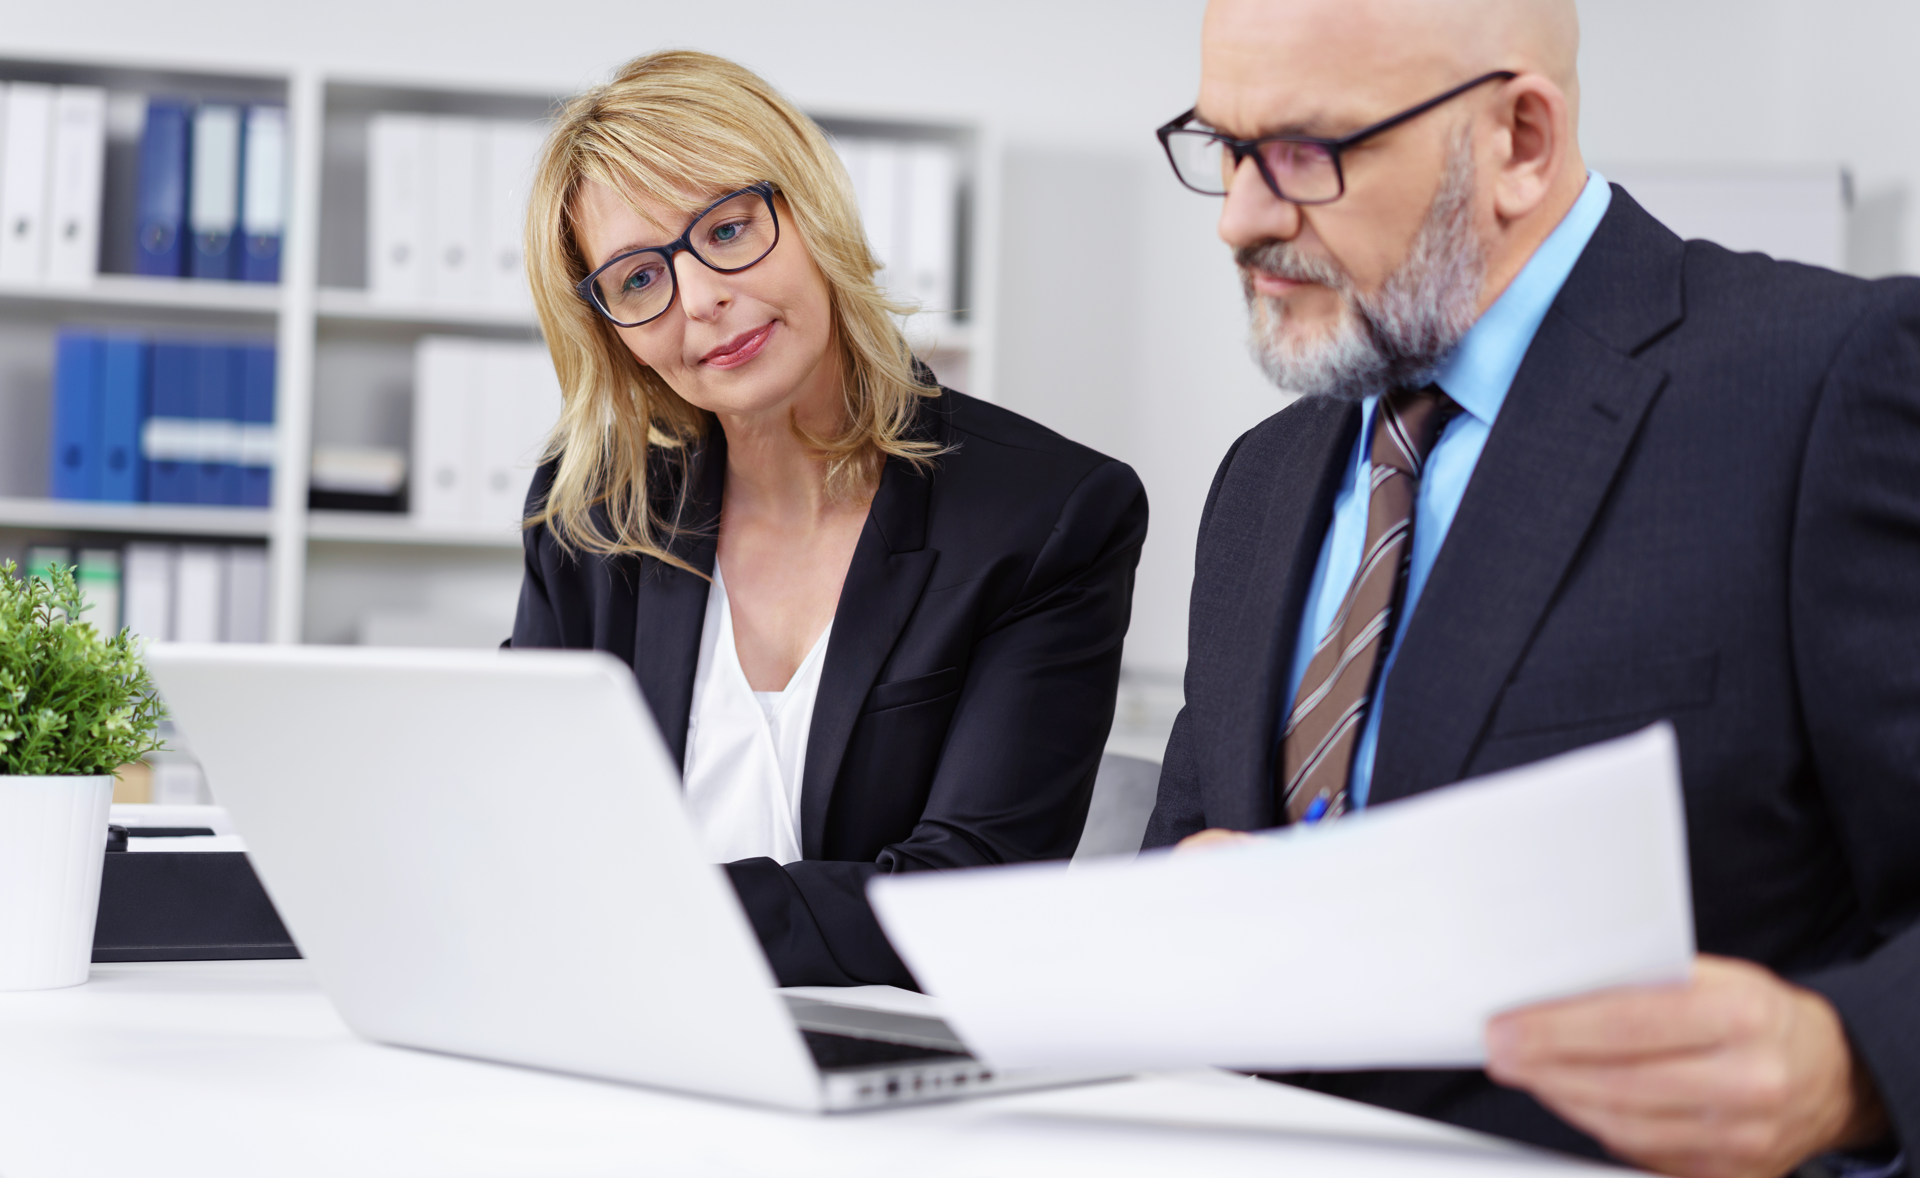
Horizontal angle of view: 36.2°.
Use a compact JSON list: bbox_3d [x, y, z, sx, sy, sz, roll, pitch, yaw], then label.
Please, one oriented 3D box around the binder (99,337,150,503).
[{"bbox_3d":[-1.482,-0.288,5.253,0.078,0.300,0.280,2,-2,-12],"label":"binder"}]

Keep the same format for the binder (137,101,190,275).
[{"bbox_3d":[-1.413,-0.683,5.246,0.080,0.318,0.285,2,-2,-12],"label":"binder"}]

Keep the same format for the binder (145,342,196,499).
[{"bbox_3d":[-1.403,-0.288,5.270,0.078,0.300,0.280,2,-2,-12],"label":"binder"}]

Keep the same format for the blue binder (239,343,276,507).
[{"bbox_3d":[-1.257,-0.284,5.301,0.078,0.300,0.280,2,-2,-12],"label":"blue binder"}]

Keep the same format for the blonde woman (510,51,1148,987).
[{"bbox_3d":[-0.102,0.321,1.969,0.500,1.341,0.700,1,-2,16],"label":"blonde woman"}]

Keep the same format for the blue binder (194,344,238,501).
[{"bbox_3d":[-1.330,-0.287,5.286,0.078,0.300,0.280,2,-2,-12],"label":"blue binder"}]

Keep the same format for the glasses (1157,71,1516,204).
[{"bbox_3d":[0.199,-0.233,1.504,0.140,0.045,0.142,-27,25,-29],"label":"glasses"}]

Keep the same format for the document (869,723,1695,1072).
[{"bbox_3d":[0.134,0.138,1.149,0.296,0.025,0.210,-8,-35,10],"label":"document"}]

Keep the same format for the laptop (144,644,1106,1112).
[{"bbox_3d":[-0.150,0.134,1.415,0.325,0.199,0.366,0,-3,39],"label":"laptop"}]

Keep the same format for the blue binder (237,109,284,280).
[{"bbox_3d":[-1.244,-0.678,5.282,0.080,0.318,0.285,2,-2,-12],"label":"blue binder"}]

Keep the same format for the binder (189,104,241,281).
[{"bbox_3d":[-1.325,-0.681,5.265,0.080,0.318,0.285,2,-2,-12],"label":"binder"}]

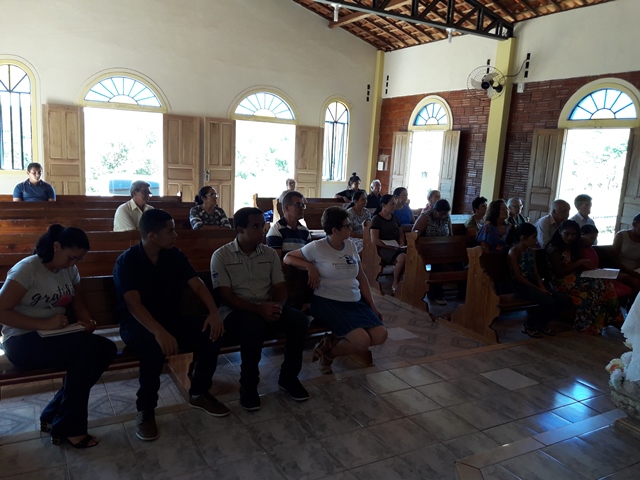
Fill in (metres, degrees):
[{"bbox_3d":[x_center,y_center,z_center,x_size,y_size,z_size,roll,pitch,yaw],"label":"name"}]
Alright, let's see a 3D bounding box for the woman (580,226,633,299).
[{"bbox_3d":[3.034,0.391,5.692,0.498,1.071,0.664,-2,11,-29],"label":"woman"}]

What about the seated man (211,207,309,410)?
[{"bbox_3d":[-0.417,0.432,3.632,0.548,1.262,0.656,-2,11,-29],"label":"seated man"}]

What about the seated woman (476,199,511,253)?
[{"bbox_3d":[2.036,0.184,5.992,0.498,1.270,0.797,-2,11,-29],"label":"seated woman"}]

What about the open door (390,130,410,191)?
[{"bbox_3d":[1.461,-1.007,9.909,0.070,2.100,0.570,-1,11,-27],"label":"open door"}]

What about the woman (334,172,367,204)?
[{"bbox_3d":[0.675,-0.742,11.075,0.697,1.320,0.847,-2,11,-29],"label":"woman"}]

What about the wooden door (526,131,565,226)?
[{"bbox_3d":[2.925,-0.409,7.001,0.070,2.100,0.500,-1,11,-27],"label":"wooden door"}]

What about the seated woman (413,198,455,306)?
[{"bbox_3d":[1.508,0.096,6.584,0.531,1.195,0.863,-2,11,-29],"label":"seated woman"}]

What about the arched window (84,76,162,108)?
[{"bbox_3d":[-3.575,-2.718,9.452,1.336,0.493,0.100,-2,11,-29],"label":"arched window"}]

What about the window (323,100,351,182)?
[{"bbox_3d":[0.299,-1.974,10.423,0.560,1.620,0.100,-1,11,-27],"label":"window"}]

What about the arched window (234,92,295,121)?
[{"bbox_3d":[-1.002,-2.514,9.656,1.220,0.460,0.100,-1,11,-27],"label":"arched window"}]

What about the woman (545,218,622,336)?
[{"bbox_3d":[2.717,0.377,5.459,0.581,1.137,0.714,-2,11,-29],"label":"woman"}]

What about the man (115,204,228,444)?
[{"bbox_3d":[-0.921,0.465,3.278,0.631,1.253,0.714,-2,11,-29],"label":"man"}]

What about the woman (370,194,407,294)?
[{"bbox_3d":[0.844,0.053,6.242,0.470,1.210,0.680,-1,11,-27],"label":"woman"}]

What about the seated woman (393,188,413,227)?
[{"bbox_3d":[1.184,-0.112,7.256,0.480,1.230,0.700,-1,11,-27],"label":"seated woman"}]

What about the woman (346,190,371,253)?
[{"bbox_3d":[0.520,-0.067,6.931,0.460,1.170,0.700,-1,11,-27],"label":"woman"}]

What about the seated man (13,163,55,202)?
[{"bbox_3d":[-3.775,-0.383,6.877,0.520,1.270,0.720,-1,11,-27],"label":"seated man"}]

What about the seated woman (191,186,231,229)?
[{"bbox_3d":[-1.322,-0.027,6.250,0.498,1.228,0.847,-2,11,-29],"label":"seated woman"}]

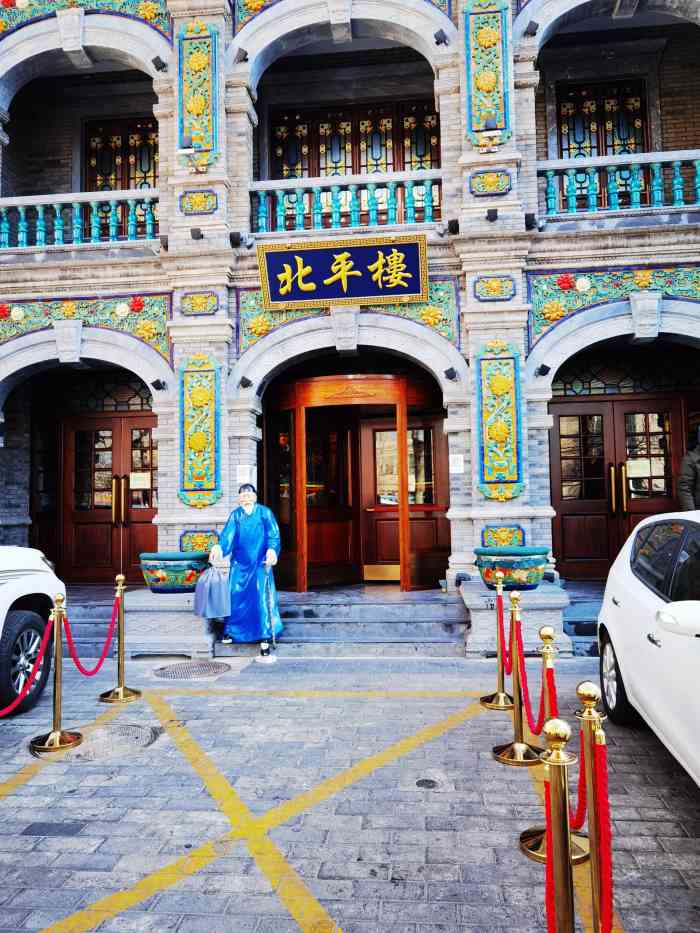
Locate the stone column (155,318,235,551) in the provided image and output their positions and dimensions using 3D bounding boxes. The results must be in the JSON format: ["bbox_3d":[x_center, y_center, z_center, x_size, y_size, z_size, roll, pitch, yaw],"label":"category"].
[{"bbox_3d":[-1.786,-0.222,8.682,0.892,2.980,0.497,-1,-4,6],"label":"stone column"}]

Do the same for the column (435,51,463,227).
[{"bbox_3d":[1.189,-3.873,8.841,0.317,2.085,0.418,-1,-4,6],"label":"column"}]

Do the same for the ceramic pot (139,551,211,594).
[{"bbox_3d":[-1.819,1.106,7.600,0.761,0.386,0.761,-1,-4,0],"label":"ceramic pot"}]

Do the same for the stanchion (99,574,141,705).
[{"bbox_3d":[-1.866,1.378,5.925,0.320,0.990,0.320,-1,-4,6],"label":"stanchion"}]

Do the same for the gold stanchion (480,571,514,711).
[{"bbox_3d":[1.135,1.279,5.464,0.321,0.980,0.321,-1,-4,6],"label":"gold stanchion"}]

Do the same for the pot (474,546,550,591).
[{"bbox_3d":[1.620,1.013,7.265,0.761,0.400,0.761,-1,-4,6],"label":"pot"}]

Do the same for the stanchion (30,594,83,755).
[{"bbox_3d":[-1.943,1.343,4.833,0.320,0.990,0.320,-1,-4,6],"label":"stanchion"}]

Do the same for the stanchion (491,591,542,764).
[{"bbox_3d":[1.006,1.252,4.402,0.320,0.990,0.320,-1,-4,6],"label":"stanchion"}]

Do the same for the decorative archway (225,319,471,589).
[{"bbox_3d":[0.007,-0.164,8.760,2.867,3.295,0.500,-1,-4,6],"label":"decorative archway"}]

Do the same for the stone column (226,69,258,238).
[{"bbox_3d":[-1.319,-3.812,9.086,0.330,2.043,0.418,-1,-4,6],"label":"stone column"}]

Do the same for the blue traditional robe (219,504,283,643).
[{"bbox_3d":[-0.941,1.011,6.880,0.607,1.265,0.420,-1,-4,4],"label":"blue traditional robe"}]

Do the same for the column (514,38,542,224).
[{"bbox_3d":[2.099,-3.964,8.709,0.299,2.177,0.340,-1,-4,6],"label":"column"}]

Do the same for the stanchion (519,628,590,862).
[{"bbox_3d":[0.921,1.229,3.325,0.321,0.980,0.321,-1,-4,6],"label":"stanchion"}]

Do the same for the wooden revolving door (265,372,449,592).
[{"bbox_3d":[0.087,0.239,9.432,2.150,2.573,1.900,-1,-4,6],"label":"wooden revolving door"}]

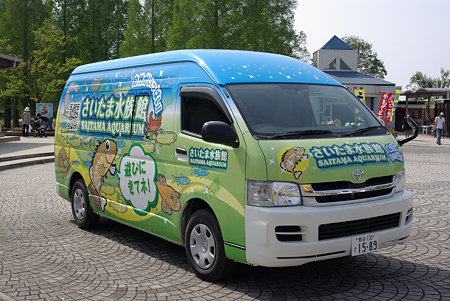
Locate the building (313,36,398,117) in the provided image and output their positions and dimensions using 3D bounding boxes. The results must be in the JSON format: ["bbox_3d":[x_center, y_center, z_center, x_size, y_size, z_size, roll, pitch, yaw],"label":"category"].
[{"bbox_3d":[6.664,-3.881,35.007,5.900,6.100,5.700,0,4,0],"label":"building"}]

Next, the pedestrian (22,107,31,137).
[{"bbox_3d":[-10.607,-1.525,30.800,0.470,1.600,0.330,0,3,14],"label":"pedestrian"}]

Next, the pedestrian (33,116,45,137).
[{"bbox_3d":[-9.884,-1.219,30.500,0.600,1.050,0.500,-1,4,-17],"label":"pedestrian"}]

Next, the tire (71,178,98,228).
[{"bbox_3d":[-1.856,0.716,7.794,0.210,0.690,0.690,-3,4,-34],"label":"tire"}]

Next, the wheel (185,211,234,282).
[{"bbox_3d":[-0.138,0.906,5.500,0.200,0.690,0.690,-3,5,-35],"label":"wheel"}]

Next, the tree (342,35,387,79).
[{"bbox_3d":[13.051,-6.752,58.000,7.000,9.600,7.000,-1,3,0],"label":"tree"}]

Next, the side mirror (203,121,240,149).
[{"bbox_3d":[-0.038,-0.134,4.676,0.270,0.240,0.170,-3,4,-34],"label":"side mirror"}]

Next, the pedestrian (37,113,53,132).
[{"bbox_3d":[-9.769,-1.502,31.200,0.850,1.080,0.500,-2,3,-17],"label":"pedestrian"}]

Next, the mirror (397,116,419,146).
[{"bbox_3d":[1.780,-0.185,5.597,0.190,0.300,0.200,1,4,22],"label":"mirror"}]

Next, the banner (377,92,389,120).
[{"bbox_3d":[8.400,-2.226,30.500,0.450,1.750,0.060,12,4,14],"label":"banner"}]

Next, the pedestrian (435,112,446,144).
[{"bbox_3d":[10.672,-1.075,28.500,0.550,1.620,0.420,1,4,14],"label":"pedestrian"}]

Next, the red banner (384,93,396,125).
[{"bbox_3d":[9.070,-2.272,31.500,0.500,1.800,0.080,11,4,36],"label":"red banner"}]

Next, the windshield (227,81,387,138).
[{"bbox_3d":[0.798,-0.372,5.261,1.600,0.160,0.760,-3,46,-34],"label":"windshield"}]

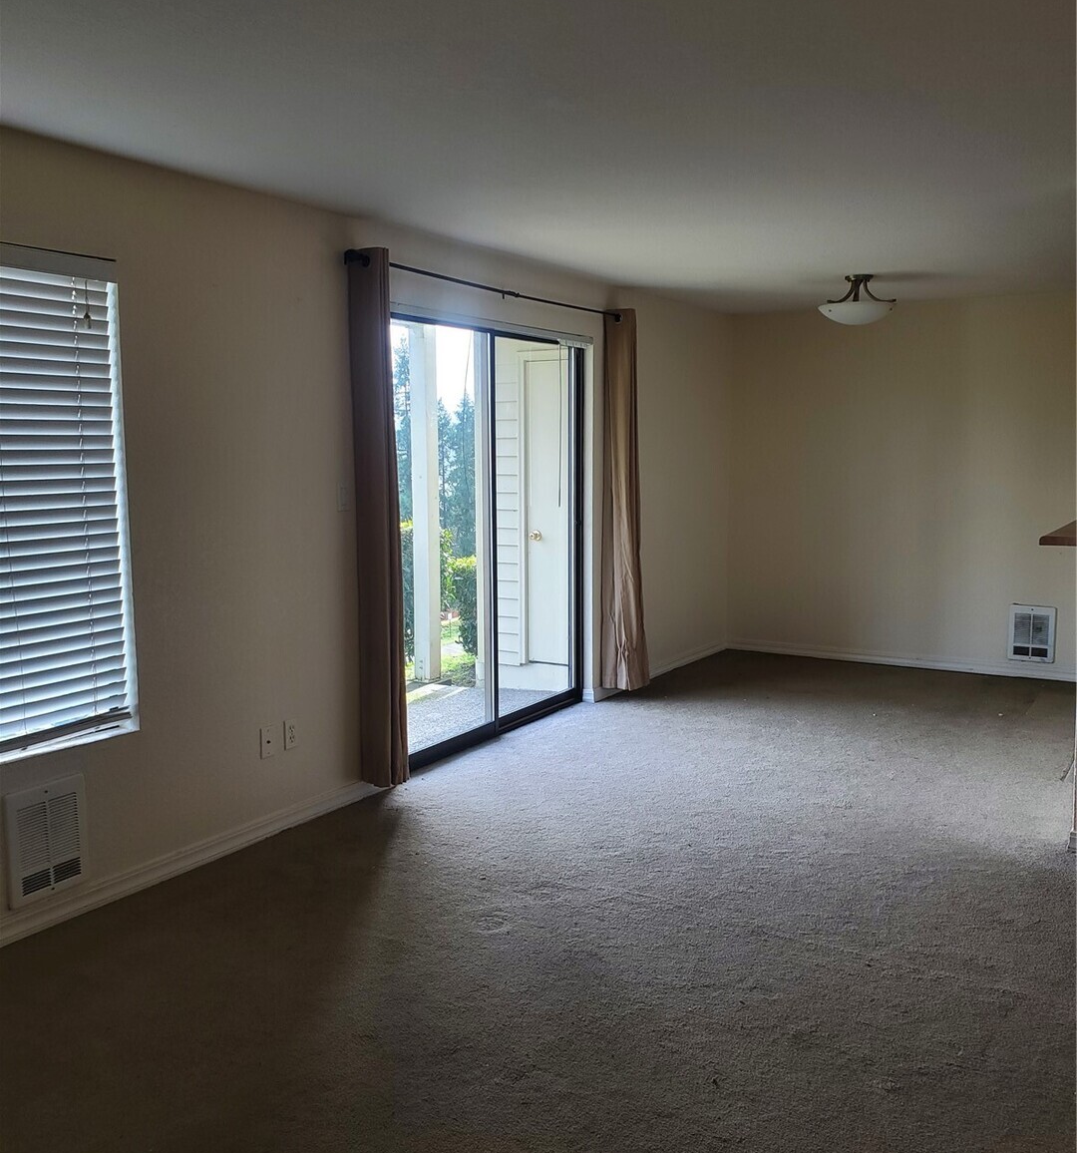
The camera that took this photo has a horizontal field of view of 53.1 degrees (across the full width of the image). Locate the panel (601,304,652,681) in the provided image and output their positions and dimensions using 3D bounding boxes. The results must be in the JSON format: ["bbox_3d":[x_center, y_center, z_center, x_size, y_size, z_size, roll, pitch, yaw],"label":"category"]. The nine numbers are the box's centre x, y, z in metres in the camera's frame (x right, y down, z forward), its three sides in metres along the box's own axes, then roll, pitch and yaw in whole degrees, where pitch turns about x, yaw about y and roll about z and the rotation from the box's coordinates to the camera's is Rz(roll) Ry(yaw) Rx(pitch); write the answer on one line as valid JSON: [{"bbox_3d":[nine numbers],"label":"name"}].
[{"bbox_3d":[0.492,-0.427,6.023,0.165,2.107,0.302,4,8,32],"label":"panel"}]

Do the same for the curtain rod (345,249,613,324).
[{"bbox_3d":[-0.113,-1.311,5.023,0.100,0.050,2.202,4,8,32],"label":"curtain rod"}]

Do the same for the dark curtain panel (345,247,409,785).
[{"bbox_3d":[-0.623,-0.216,4.287,0.156,2.107,0.198,4,8,32],"label":"dark curtain panel"}]

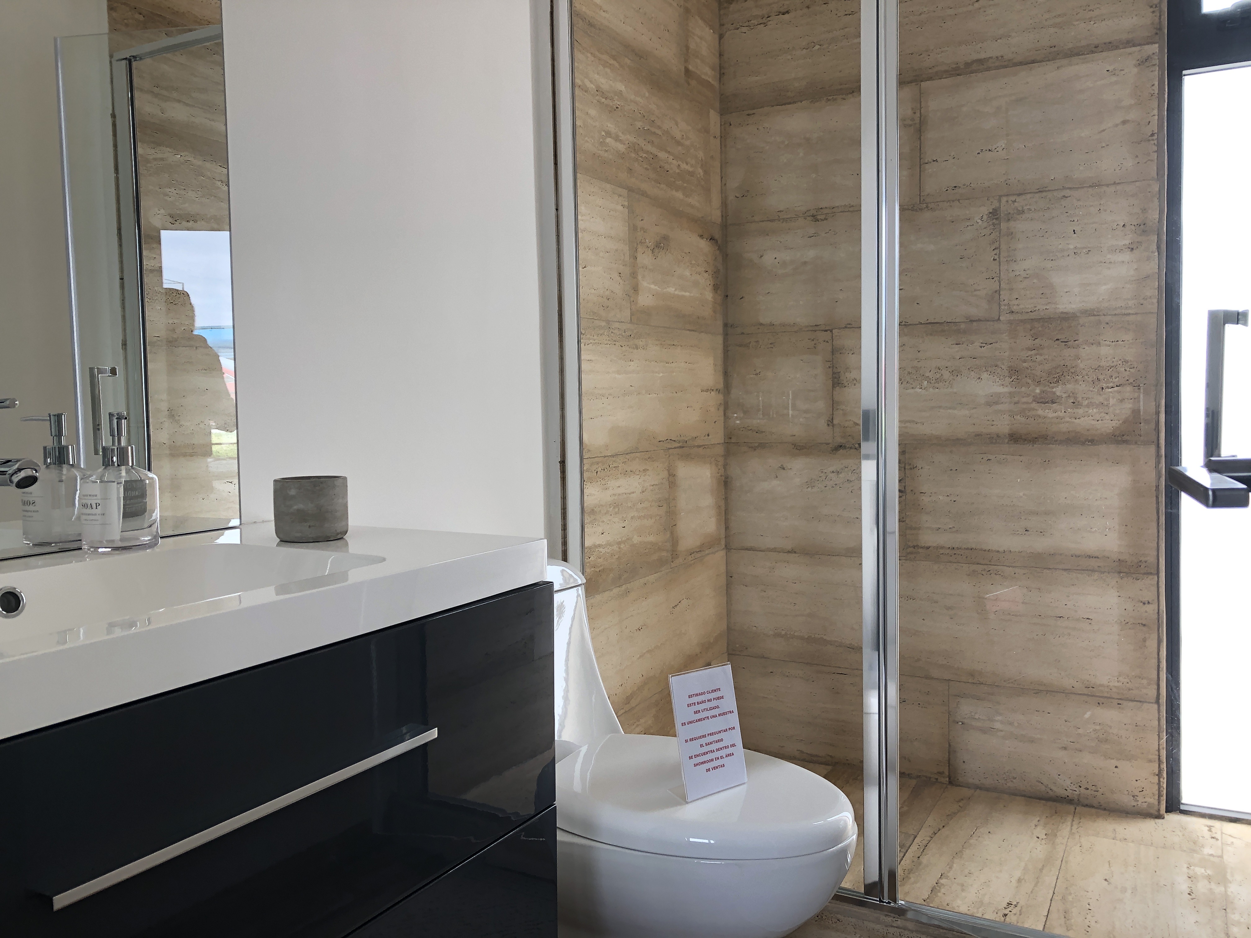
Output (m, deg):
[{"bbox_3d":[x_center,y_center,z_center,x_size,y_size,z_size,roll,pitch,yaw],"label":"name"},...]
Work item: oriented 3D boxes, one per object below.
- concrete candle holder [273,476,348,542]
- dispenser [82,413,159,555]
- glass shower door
[{"bbox_3d":[-0.394,0.050,1.268,0.090,0.075,0.090,1,4,29],"label":"concrete candle holder"},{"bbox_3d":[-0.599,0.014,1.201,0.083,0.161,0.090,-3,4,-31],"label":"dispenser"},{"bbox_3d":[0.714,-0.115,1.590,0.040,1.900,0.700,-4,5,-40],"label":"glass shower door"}]

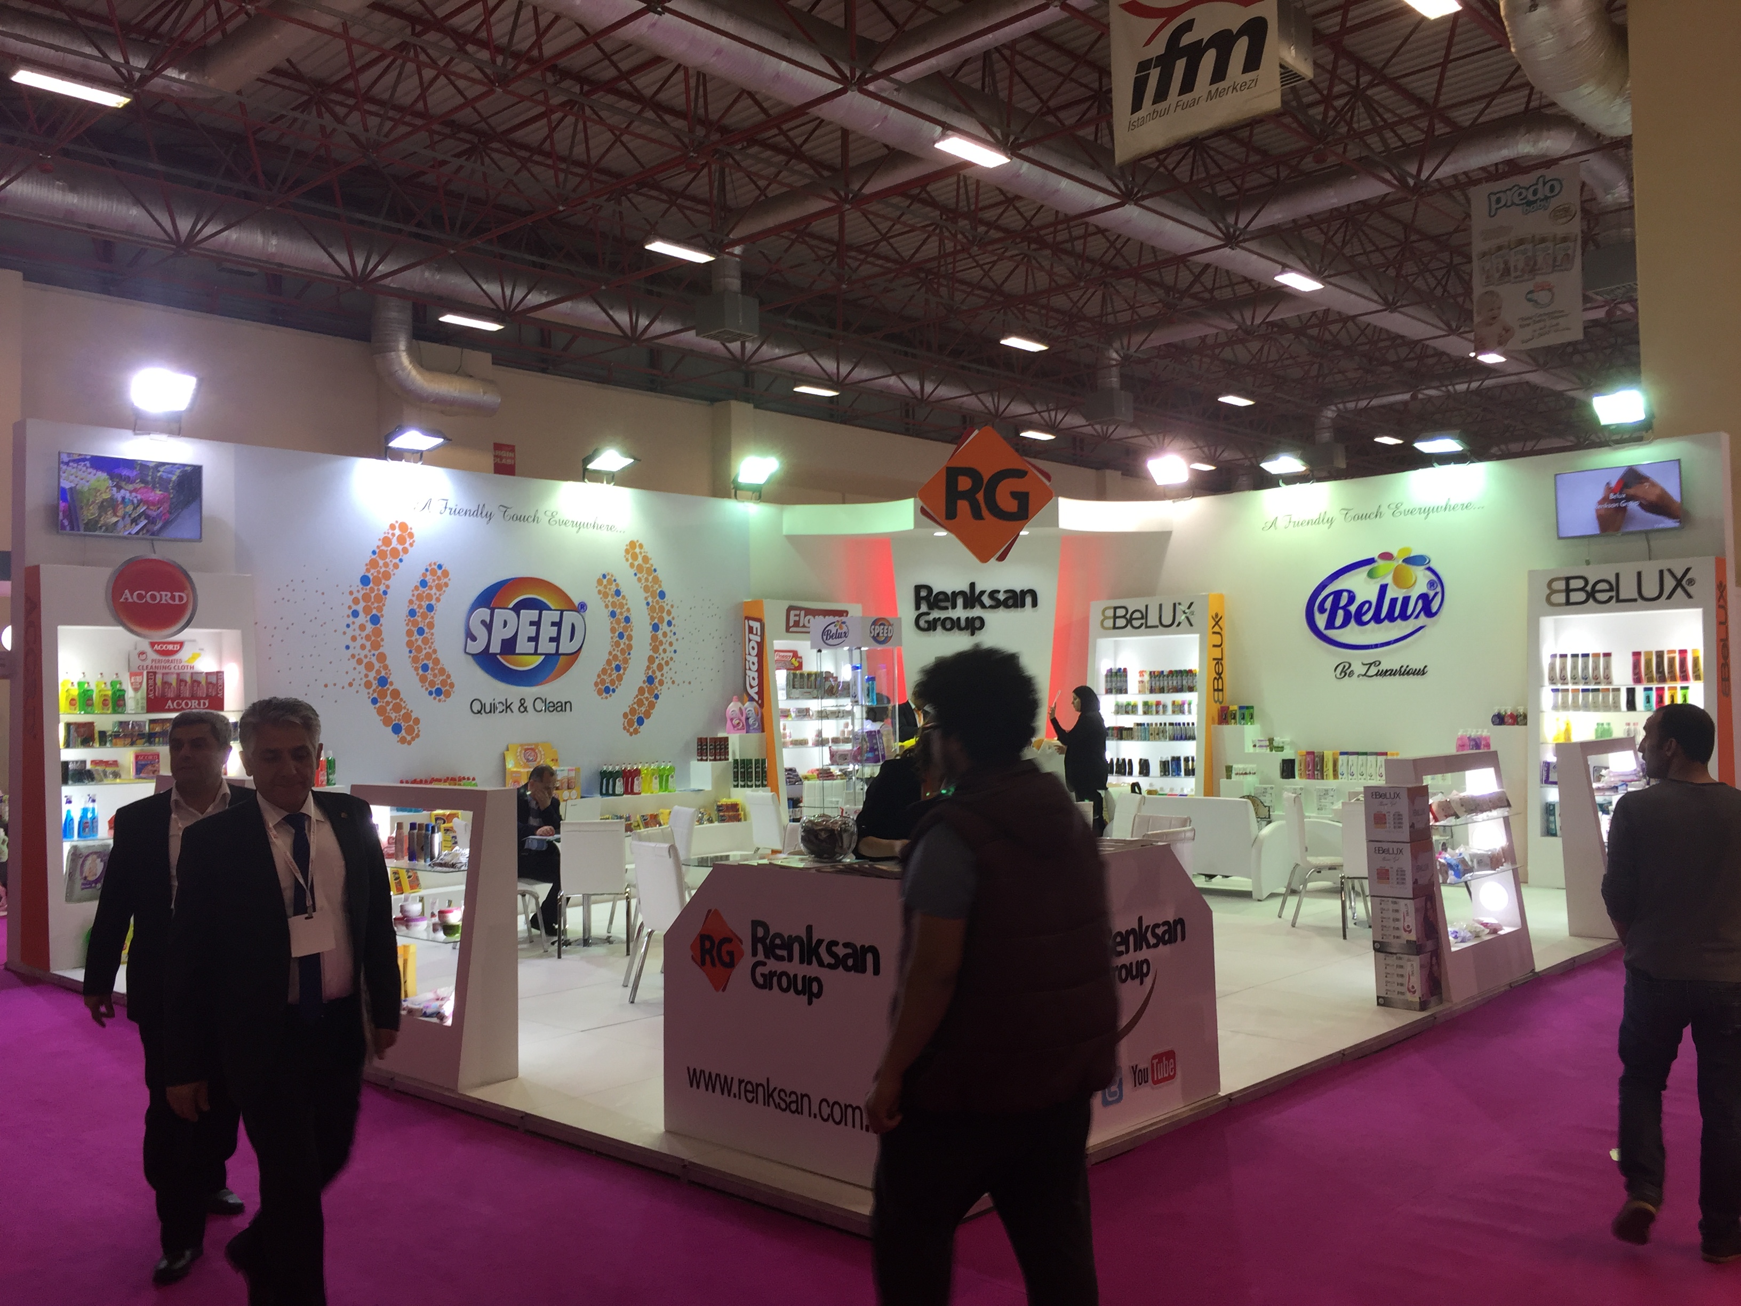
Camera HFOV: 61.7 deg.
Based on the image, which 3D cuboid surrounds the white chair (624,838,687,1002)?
[{"bbox_3d":[-0.984,1.499,8.174,0.564,0.901,0.455,1,-3,-40],"label":"white chair"}]

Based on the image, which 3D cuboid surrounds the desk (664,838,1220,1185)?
[{"bbox_3d":[0.307,1.292,5.787,1.395,1.050,1.759,-3,-3,42],"label":"desk"}]

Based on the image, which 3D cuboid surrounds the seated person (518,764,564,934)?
[{"bbox_3d":[-2.544,1.459,10.544,0.713,1.267,0.495,-2,-3,22],"label":"seated person"}]

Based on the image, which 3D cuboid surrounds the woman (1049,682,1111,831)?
[{"bbox_3d":[1.837,1.183,12.791,0.520,1.740,0.460,-1,-2,-3],"label":"woman"}]

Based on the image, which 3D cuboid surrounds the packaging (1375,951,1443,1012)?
[{"bbox_3d":[2.822,1.700,7.647,0.223,0.283,0.257,-4,-4,43],"label":"packaging"}]

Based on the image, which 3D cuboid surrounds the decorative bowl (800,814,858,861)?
[{"bbox_3d":[-0.156,0.686,5.410,0.215,0.170,0.215,-1,-2,0],"label":"decorative bowl"}]

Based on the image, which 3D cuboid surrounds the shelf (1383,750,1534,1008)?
[{"bbox_3d":[3.337,1.219,8.229,0.327,1.272,1.224,-4,-4,43],"label":"shelf"}]

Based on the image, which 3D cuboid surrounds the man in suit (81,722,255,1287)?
[{"bbox_3d":[-2.138,1.033,4.613,0.604,1.703,0.594,-1,-3,-5],"label":"man in suit"}]

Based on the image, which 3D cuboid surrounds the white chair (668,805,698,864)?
[{"bbox_3d":[-1.562,1.586,10.526,0.570,0.920,0.440,0,-2,-25],"label":"white chair"}]

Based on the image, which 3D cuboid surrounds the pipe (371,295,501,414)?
[{"bbox_3d":[-8.743,-5.976,29.238,0.850,2.109,2.757,-3,-3,42],"label":"pipe"}]

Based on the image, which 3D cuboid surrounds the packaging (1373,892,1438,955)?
[{"bbox_3d":[2.815,1.415,7.660,0.223,0.290,0.257,-4,-4,43],"label":"packaging"}]

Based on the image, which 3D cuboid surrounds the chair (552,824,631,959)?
[{"bbox_3d":[-1.898,1.607,10.094,0.465,0.906,0.554,-1,-3,-7],"label":"chair"}]

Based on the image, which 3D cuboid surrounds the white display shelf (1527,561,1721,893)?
[{"bbox_3d":[6.286,0.592,12.134,1.430,2.670,0.660,-3,-3,42],"label":"white display shelf"}]

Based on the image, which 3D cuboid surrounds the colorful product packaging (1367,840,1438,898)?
[{"bbox_3d":[2.788,1.127,7.651,0.250,0.284,0.234,1,-3,-44],"label":"colorful product packaging"}]

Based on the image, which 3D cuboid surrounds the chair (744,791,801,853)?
[{"bbox_3d":[-0.733,1.712,12.920,0.564,0.901,0.455,1,-3,-40],"label":"chair"}]

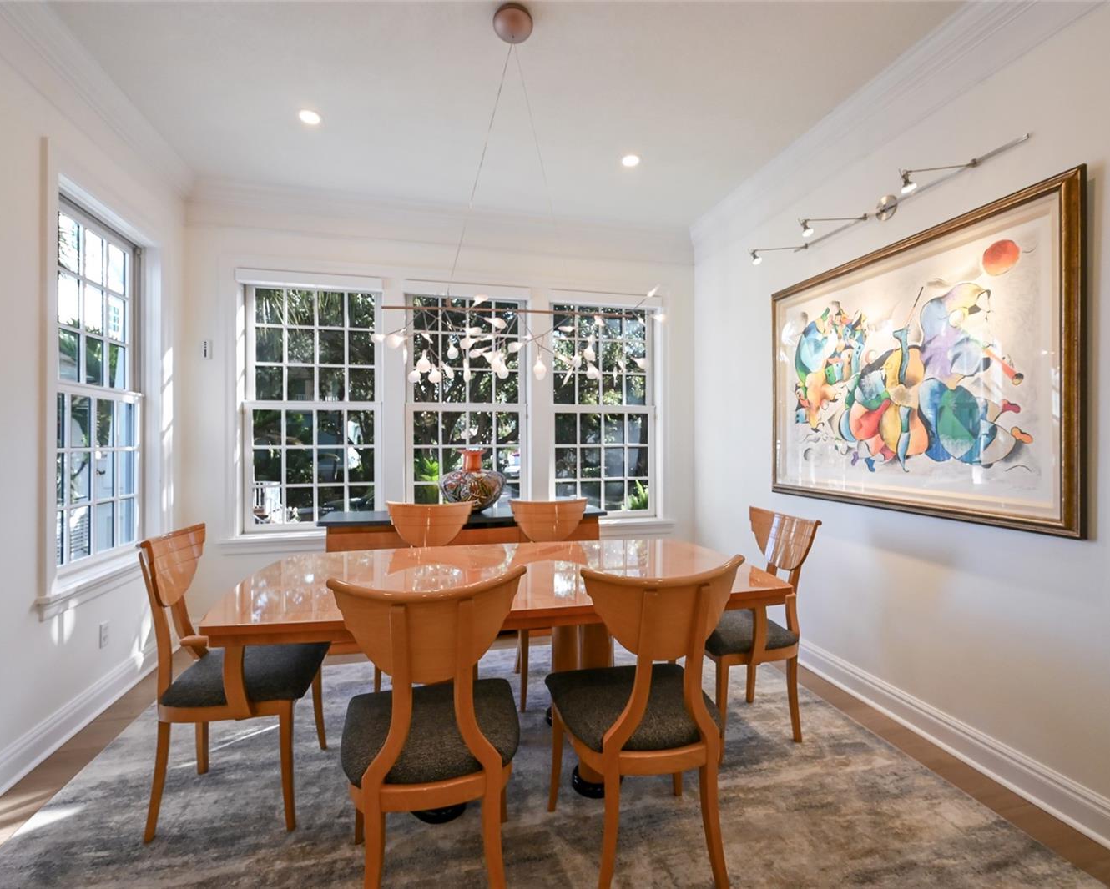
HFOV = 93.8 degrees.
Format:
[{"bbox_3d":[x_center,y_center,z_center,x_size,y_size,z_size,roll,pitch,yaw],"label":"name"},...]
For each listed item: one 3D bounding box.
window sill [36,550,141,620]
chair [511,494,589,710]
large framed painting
[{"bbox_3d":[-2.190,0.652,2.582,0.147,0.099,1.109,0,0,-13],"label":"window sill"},{"bbox_3d":[0.009,0.785,2.729,0.497,0.950,0.548,0,0,-13],"label":"chair"},{"bbox_3d":[1.513,-0.303,2.411,0.045,1.205,1.536,0,0,-13],"label":"large framed painting"}]

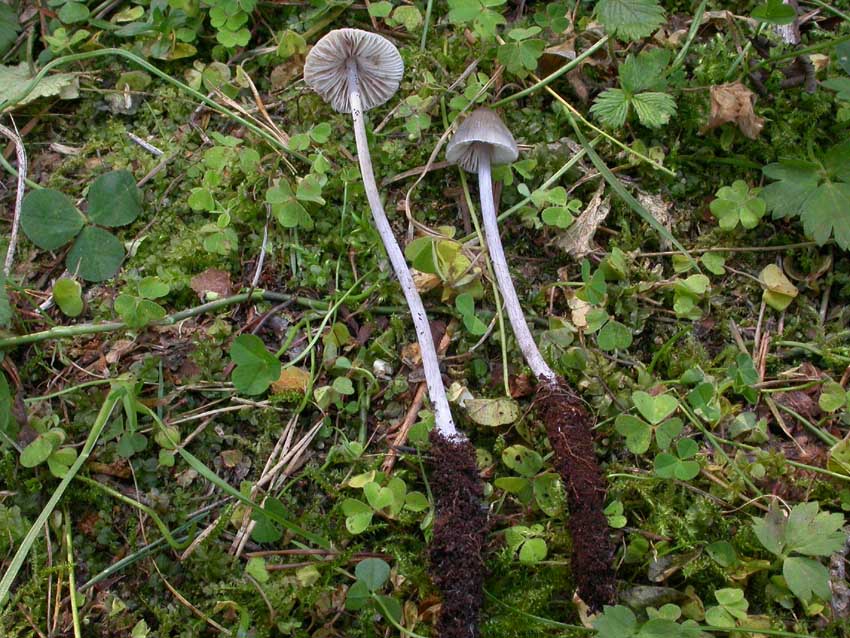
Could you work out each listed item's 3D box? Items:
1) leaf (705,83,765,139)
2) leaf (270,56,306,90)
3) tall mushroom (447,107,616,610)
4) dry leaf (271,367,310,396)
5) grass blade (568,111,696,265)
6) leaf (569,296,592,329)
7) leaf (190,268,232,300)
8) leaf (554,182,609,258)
[{"bbox_3d":[0.101,-0.068,0.449,0.020,0.012,0.022,6,63,3],"label":"leaf"},{"bbox_3d":[-0.045,-0.083,0.460,0.018,0.006,0.008,-33,68,-15],"label":"leaf"},{"bbox_3d":[0.034,0.005,0.406,0.022,0.021,0.166,-12,64,-6],"label":"tall mushroom"},{"bbox_3d":[-0.040,0.019,0.408,0.011,0.006,0.010,3,63,2],"label":"dry leaf"},{"bbox_3d":[0.063,-0.040,0.429,0.006,0.008,0.068,-30,67,-14],"label":"grass blade"},{"bbox_3d":[0.048,-0.002,0.419,0.006,0.005,0.011,-11,64,-5],"label":"leaf"},{"bbox_3d":[-0.065,-0.011,0.424,0.012,0.005,0.012,-27,66,-13],"label":"leaf"},{"bbox_3d":[0.050,-0.032,0.432,0.009,0.012,0.029,24,66,12],"label":"leaf"}]

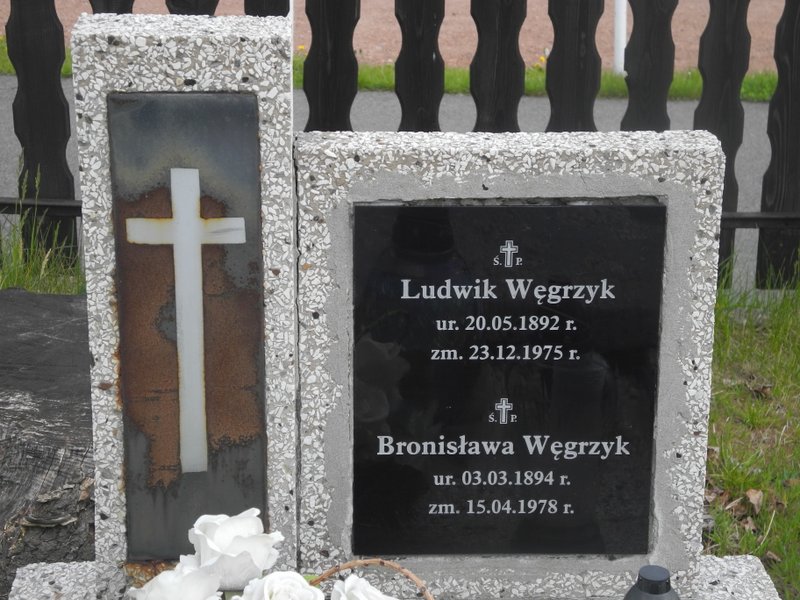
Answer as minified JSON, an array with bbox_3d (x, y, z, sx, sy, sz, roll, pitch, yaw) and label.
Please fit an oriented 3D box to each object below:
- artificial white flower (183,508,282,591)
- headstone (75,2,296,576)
[{"bbox_3d":[-0.207,0.309,2.432,0.129,0.100,0.118,0,18,-2],"label":"artificial white flower"},{"bbox_3d":[-0.264,0.018,2.517,0.262,0.747,0.125,0,18,-2],"label":"headstone"}]

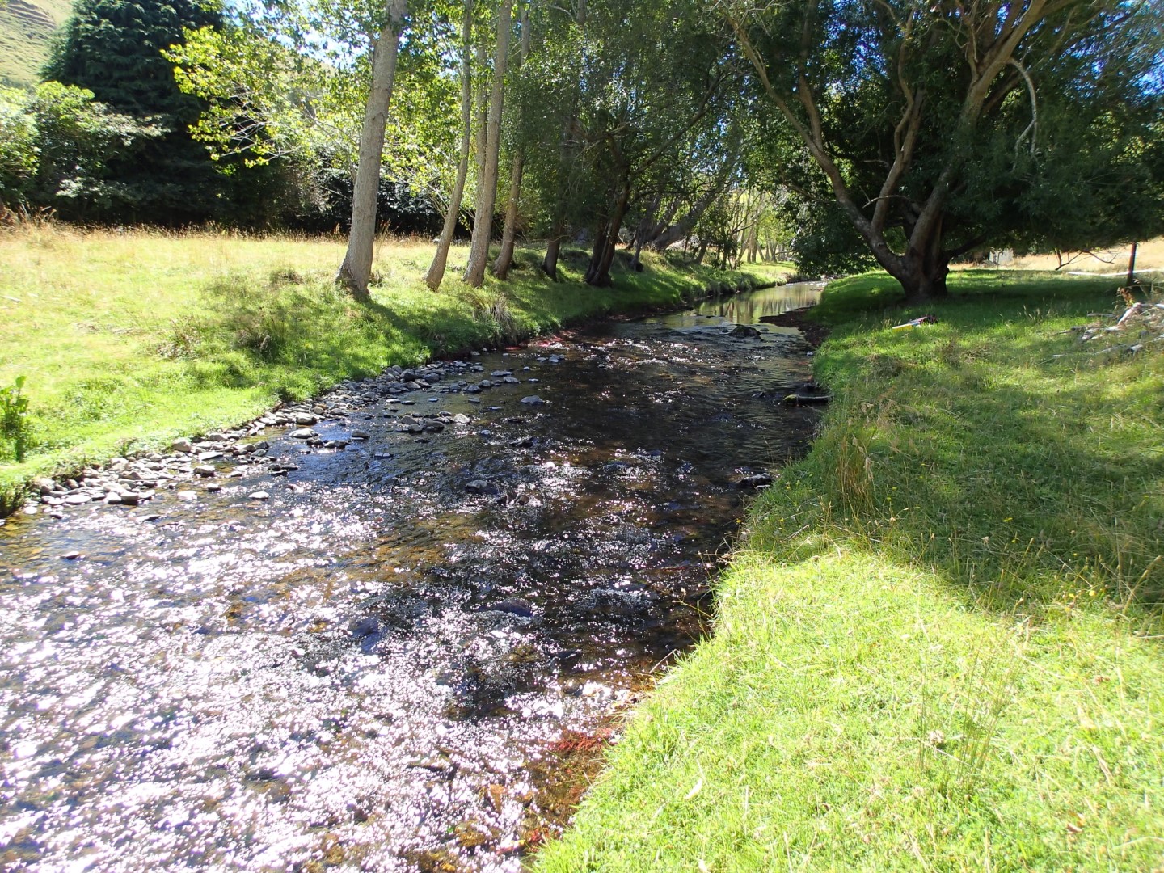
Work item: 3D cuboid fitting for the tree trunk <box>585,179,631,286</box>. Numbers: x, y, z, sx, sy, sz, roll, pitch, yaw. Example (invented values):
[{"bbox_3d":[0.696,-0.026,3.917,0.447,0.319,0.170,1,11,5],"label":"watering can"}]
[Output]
[{"bbox_3d":[0.720,-5.650,23.500,1.200,2.850,0.950,0,14,0],"label":"tree trunk"}]

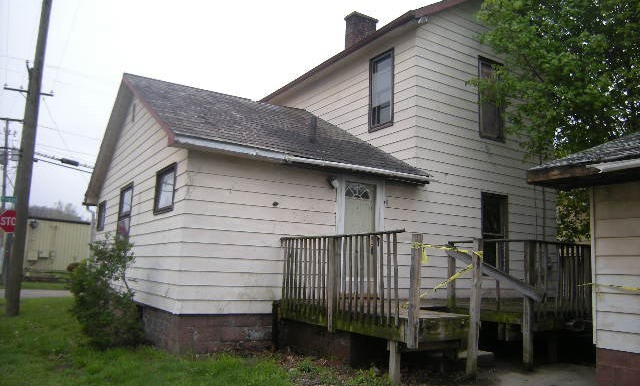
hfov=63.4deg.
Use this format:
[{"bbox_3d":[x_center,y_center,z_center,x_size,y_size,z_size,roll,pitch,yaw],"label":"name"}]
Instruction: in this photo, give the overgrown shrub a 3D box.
[{"bbox_3d":[-3.432,1.554,8.443,1.150,1.790,1.250,7,-10,-30],"label":"overgrown shrub"}]

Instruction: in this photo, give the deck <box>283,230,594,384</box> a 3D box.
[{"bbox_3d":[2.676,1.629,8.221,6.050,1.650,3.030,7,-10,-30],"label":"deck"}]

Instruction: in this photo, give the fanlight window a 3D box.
[{"bbox_3d":[0.665,-0.030,9.090,0.547,0.257,0.050,7,-10,-30],"label":"fanlight window"}]

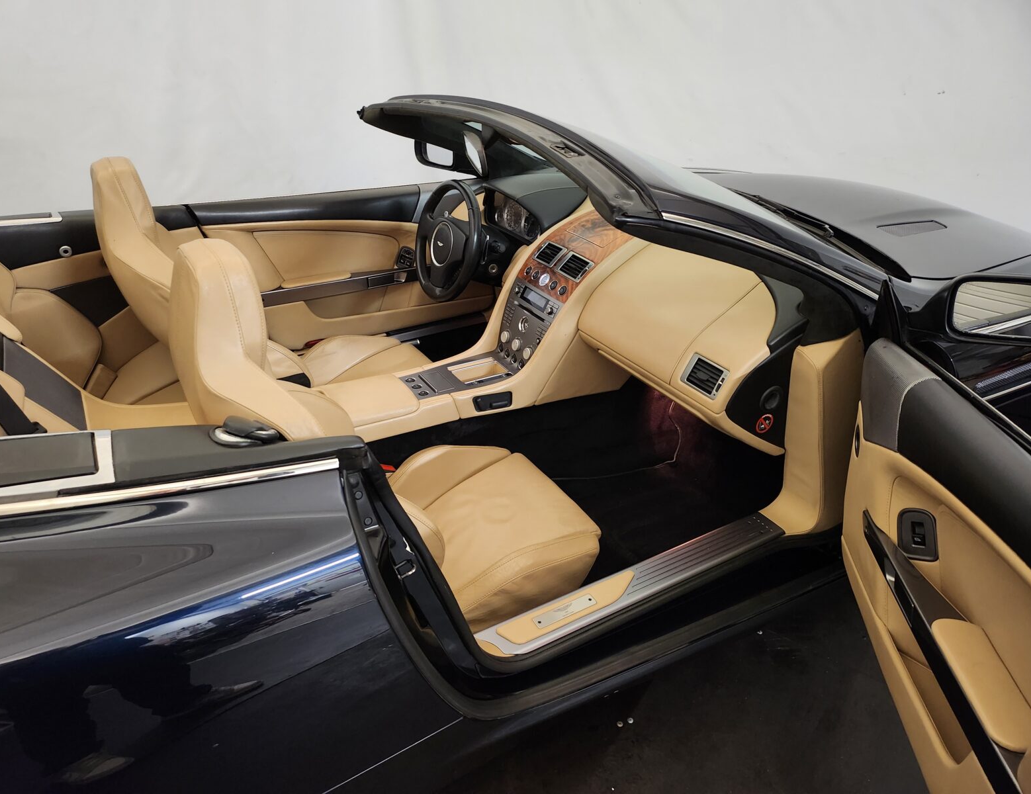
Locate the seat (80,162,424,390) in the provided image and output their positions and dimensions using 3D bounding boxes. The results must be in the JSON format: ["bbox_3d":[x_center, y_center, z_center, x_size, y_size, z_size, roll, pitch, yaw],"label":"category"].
[{"bbox_3d":[-0.673,-0.241,2.104,0.850,0.930,0.520,-15,34,-29],"label":"seat"}]

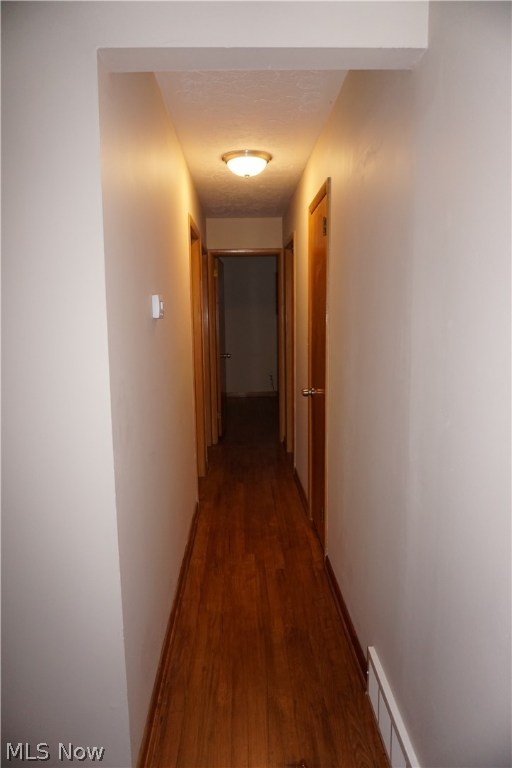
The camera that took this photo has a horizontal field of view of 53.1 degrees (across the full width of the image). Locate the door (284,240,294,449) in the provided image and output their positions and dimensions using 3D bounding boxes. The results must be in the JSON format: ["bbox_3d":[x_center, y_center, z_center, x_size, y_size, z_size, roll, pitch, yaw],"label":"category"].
[{"bbox_3d":[0.351,-0.257,4.811,0.050,2.030,0.700,-1,8,-2],"label":"door"}]

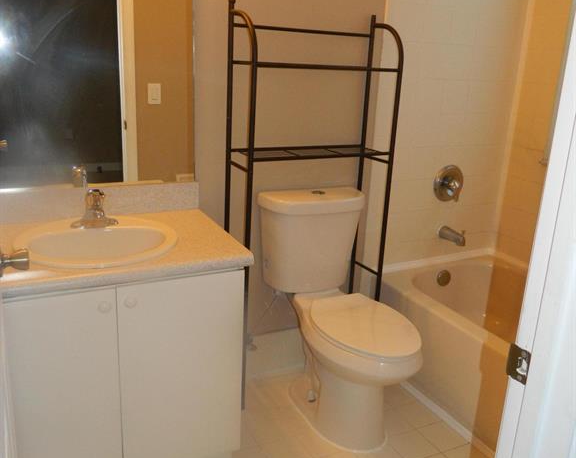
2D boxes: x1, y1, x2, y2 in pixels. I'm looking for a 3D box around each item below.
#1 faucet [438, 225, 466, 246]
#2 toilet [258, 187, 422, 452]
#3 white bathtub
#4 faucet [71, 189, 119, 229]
[{"bbox_3d":[0.806,0.035,2.716,0.063,0.083,0.150,-6,18,-26],"label":"faucet"},{"bbox_3d":[0.222,0.343,2.127,0.441,0.849,0.768,-6,18,-26],"label":"toilet"},{"bbox_3d":[1.067,0.566,2.219,0.835,0.432,1.524,-6,18,-26],"label":"white bathtub"},{"bbox_3d":[-0.621,-0.058,1.798,0.153,0.127,0.166,-6,18,-26],"label":"faucet"}]

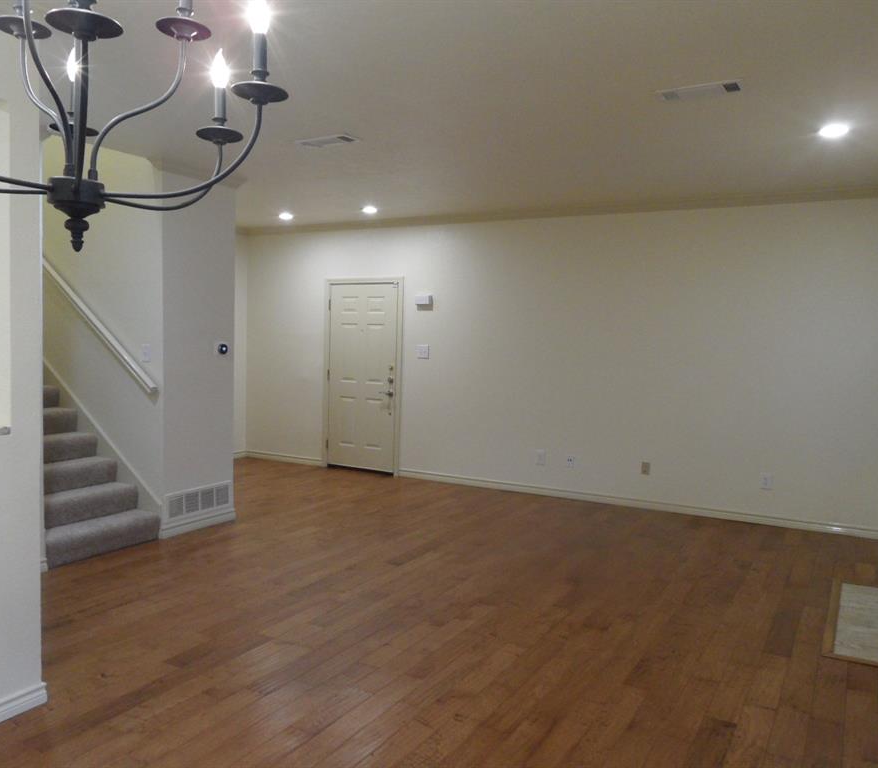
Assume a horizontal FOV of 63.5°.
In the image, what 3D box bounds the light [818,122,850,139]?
[{"bbox_3d":[2.272,-1.455,4.084,0.180,0.030,0.180,3,4,28],"label":"light"}]

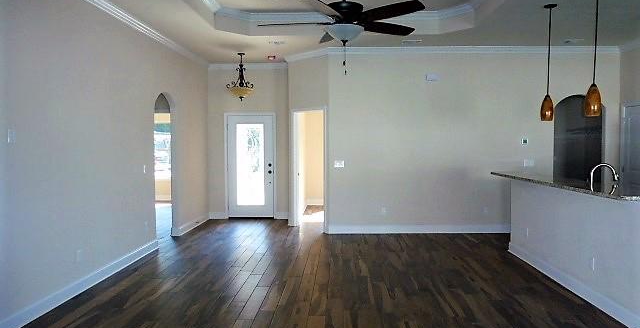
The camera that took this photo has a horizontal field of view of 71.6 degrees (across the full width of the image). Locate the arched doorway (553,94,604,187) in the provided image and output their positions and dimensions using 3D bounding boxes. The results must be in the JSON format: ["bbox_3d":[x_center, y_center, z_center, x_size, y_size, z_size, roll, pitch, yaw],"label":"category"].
[{"bbox_3d":[4.254,0.029,7.366,0.820,2.320,0.140,0,3,1],"label":"arched doorway"}]

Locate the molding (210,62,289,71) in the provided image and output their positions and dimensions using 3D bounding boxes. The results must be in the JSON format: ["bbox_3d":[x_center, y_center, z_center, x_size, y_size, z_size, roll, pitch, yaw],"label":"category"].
[{"bbox_3d":[-1.395,-1.888,8.651,1.610,0.130,0.100,0,3,1],"label":"molding"}]

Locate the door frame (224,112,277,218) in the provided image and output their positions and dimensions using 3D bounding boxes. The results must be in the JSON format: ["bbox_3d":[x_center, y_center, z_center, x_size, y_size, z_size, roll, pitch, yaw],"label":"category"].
[{"bbox_3d":[-1.368,0.071,8.818,0.927,2.050,0.060,0,3,1],"label":"door frame"}]

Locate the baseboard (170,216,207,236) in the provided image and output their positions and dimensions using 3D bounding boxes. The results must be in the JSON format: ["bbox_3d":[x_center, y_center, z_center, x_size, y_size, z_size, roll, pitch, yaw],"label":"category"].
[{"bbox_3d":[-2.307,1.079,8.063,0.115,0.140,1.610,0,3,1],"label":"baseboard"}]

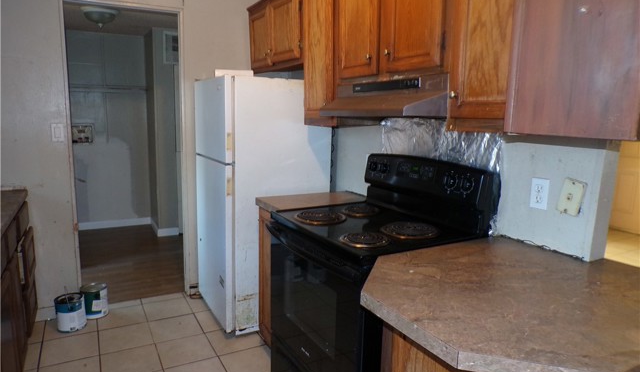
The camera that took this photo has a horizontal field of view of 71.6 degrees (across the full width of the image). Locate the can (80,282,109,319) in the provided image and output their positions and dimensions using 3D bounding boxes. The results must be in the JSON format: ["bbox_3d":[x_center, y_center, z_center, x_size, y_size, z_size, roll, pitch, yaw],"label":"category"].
[{"bbox_3d":[-1.557,0.797,3.071,0.166,0.193,0.166,-4,11,-28],"label":"can"}]

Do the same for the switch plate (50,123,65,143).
[{"bbox_3d":[-1.675,-0.338,2.833,0.070,0.114,0.008,-4,11,-28],"label":"switch plate"}]

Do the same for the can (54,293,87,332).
[{"bbox_3d":[-1.618,0.826,2.888,0.168,0.194,0.168,-4,11,-28],"label":"can"}]

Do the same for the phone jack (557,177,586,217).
[{"bbox_3d":[0.918,0.043,1.627,0.012,0.120,0.074,-4,19,-28],"label":"phone jack"}]

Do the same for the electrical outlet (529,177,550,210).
[{"bbox_3d":[0.867,0.031,1.754,0.009,0.118,0.074,-4,11,-28],"label":"electrical outlet"}]

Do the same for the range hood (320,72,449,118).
[{"bbox_3d":[0.369,-0.376,1.974,0.504,0.158,0.756,-4,11,-28],"label":"range hood"}]

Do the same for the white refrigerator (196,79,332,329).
[{"bbox_3d":[-0.421,0.087,3.175,0.726,1.616,0.736,-4,11,-28],"label":"white refrigerator"}]

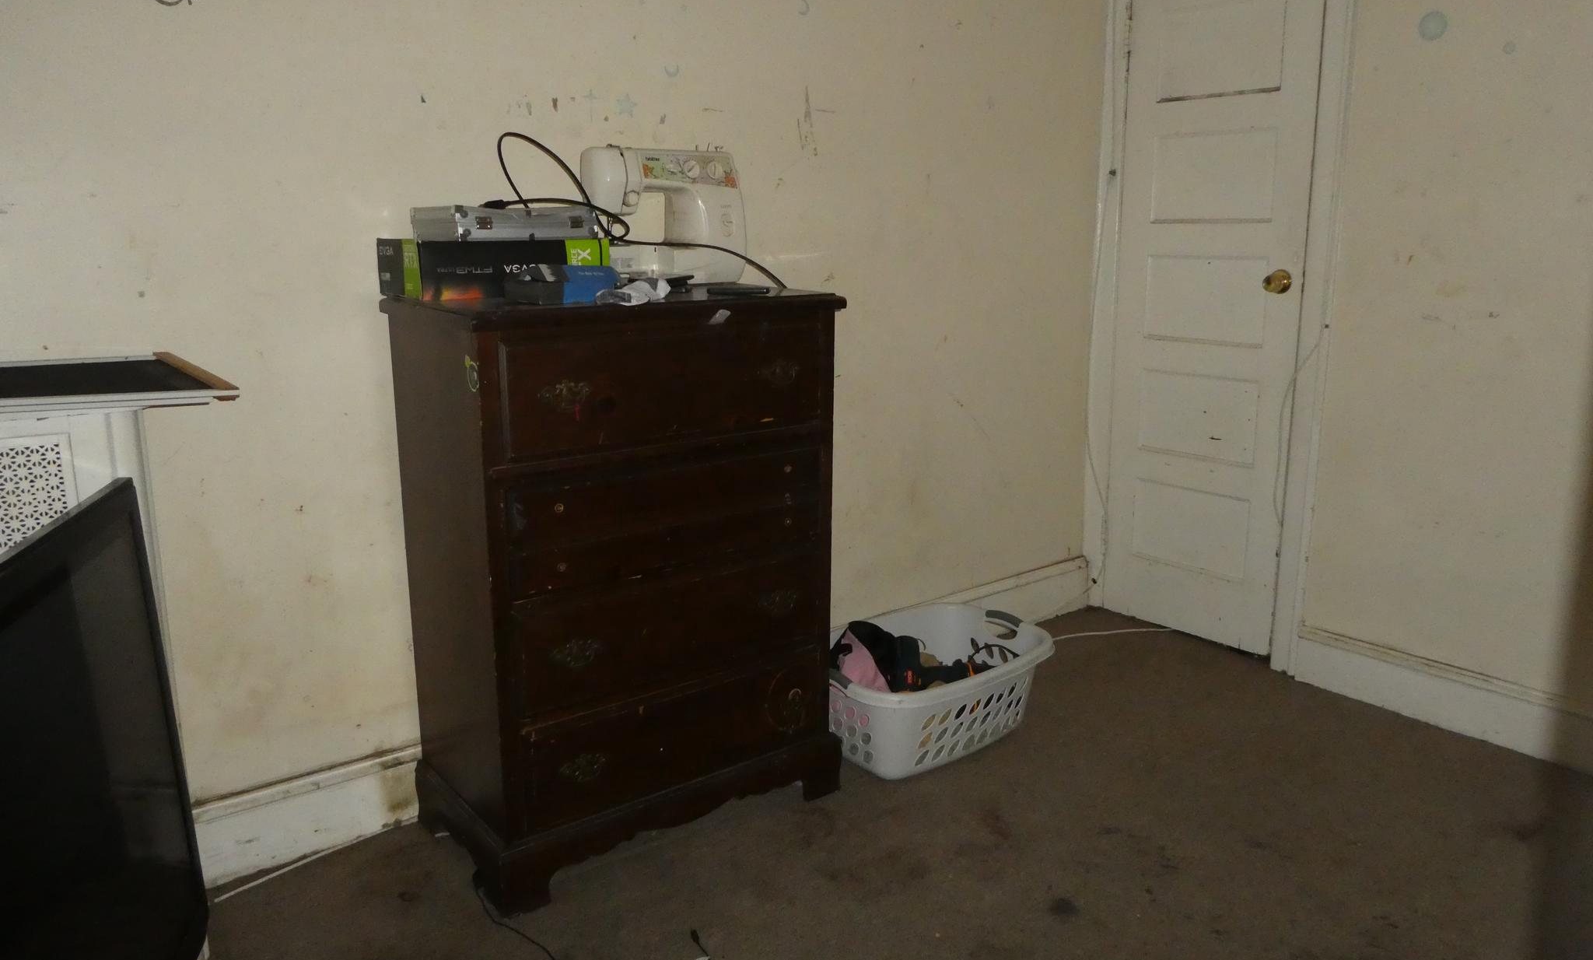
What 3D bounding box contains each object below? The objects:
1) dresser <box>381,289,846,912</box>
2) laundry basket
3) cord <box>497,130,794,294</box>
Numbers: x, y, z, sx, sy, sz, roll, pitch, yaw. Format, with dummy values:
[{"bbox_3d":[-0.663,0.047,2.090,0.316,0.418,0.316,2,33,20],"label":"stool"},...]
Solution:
[{"bbox_3d":[-0.347,0.178,2.283,0.805,1.097,0.450,-9,15,-35],"label":"dresser"},{"bbox_3d":[0.308,0.521,2.753,0.665,0.215,0.478,-11,16,-40],"label":"laundry basket"},{"bbox_3d":[-0.307,-0.524,2.222,0.617,0.309,0.194,-9,15,-35],"label":"cord"}]

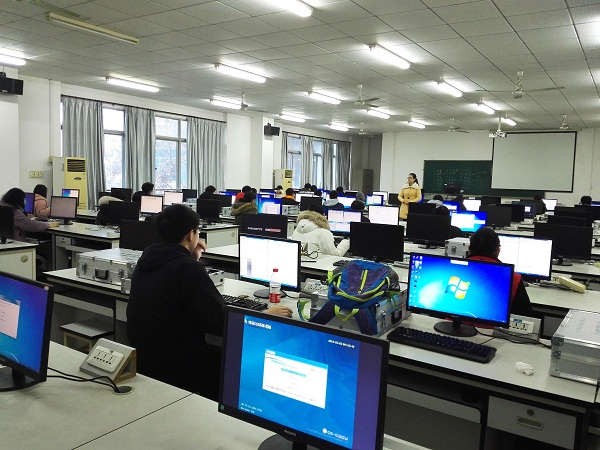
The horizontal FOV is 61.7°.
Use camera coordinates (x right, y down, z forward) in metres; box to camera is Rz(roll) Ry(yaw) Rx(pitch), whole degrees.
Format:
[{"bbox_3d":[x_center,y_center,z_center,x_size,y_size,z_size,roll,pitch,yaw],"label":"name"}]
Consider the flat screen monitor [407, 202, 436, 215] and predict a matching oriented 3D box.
[{"bbox_3d":[2.056,-0.173,8.331,0.480,0.366,0.200,5,7,33],"label":"flat screen monitor"}]

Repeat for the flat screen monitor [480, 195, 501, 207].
[{"bbox_3d":[5.031,-0.543,13.142,0.470,0.375,0.180,6,7,33],"label":"flat screen monitor"}]

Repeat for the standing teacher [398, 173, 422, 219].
[{"bbox_3d":[2.263,-0.244,10.152,0.500,1.630,0.360,4,6,21],"label":"standing teacher"}]

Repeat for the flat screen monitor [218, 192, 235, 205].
[{"bbox_3d":[-1.565,-0.540,10.849,0.480,0.360,0.180,5,7,33],"label":"flat screen monitor"}]

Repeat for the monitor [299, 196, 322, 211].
[{"bbox_3d":[0.233,-0.367,9.996,0.500,0.378,0.200,5,6,33],"label":"monitor"}]

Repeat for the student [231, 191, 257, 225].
[{"bbox_3d":[-0.763,0.104,7.780,0.500,1.250,0.620,6,7,33],"label":"student"}]

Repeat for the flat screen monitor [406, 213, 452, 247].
[{"bbox_3d":[1.464,0.074,5.728,0.500,0.378,0.200,5,6,33],"label":"flat screen monitor"}]

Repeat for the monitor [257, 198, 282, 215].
[{"bbox_3d":[-0.513,-0.281,8.826,0.506,0.361,0.198,5,6,31],"label":"monitor"}]

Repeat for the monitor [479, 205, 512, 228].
[{"bbox_3d":[3.201,-0.107,8.217,0.506,0.379,0.198,5,6,33],"label":"monitor"}]

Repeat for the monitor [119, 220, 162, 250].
[{"bbox_3d":[-1.197,0.158,3.804,0.500,0.366,0.200,5,7,33],"label":"monitor"}]

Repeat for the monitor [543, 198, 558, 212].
[{"bbox_3d":[6.269,-0.462,12.756,0.480,0.366,0.200,5,7,33],"label":"monitor"}]

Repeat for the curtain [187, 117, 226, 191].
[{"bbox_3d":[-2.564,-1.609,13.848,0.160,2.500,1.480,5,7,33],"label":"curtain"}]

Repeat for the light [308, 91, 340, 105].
[{"bbox_3d":[0.529,-2.725,10.814,0.125,0.095,1.250,6,7,33],"label":"light"}]

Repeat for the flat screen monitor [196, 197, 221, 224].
[{"bbox_3d":[-1.377,-0.195,7.650,0.500,0.378,0.200,5,6,33],"label":"flat screen monitor"}]

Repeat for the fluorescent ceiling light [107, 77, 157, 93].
[{"bbox_3d":[-3.206,-2.718,9.723,0.140,0.100,1.230,5,7,33],"label":"fluorescent ceiling light"}]

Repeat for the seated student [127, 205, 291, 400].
[{"bbox_3d":[-0.454,0.570,2.382,0.520,1.340,0.760,6,7,36],"label":"seated student"}]

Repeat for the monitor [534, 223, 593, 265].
[{"bbox_3d":[2.432,0.192,4.663,0.480,0.375,0.180,6,7,33],"label":"monitor"}]

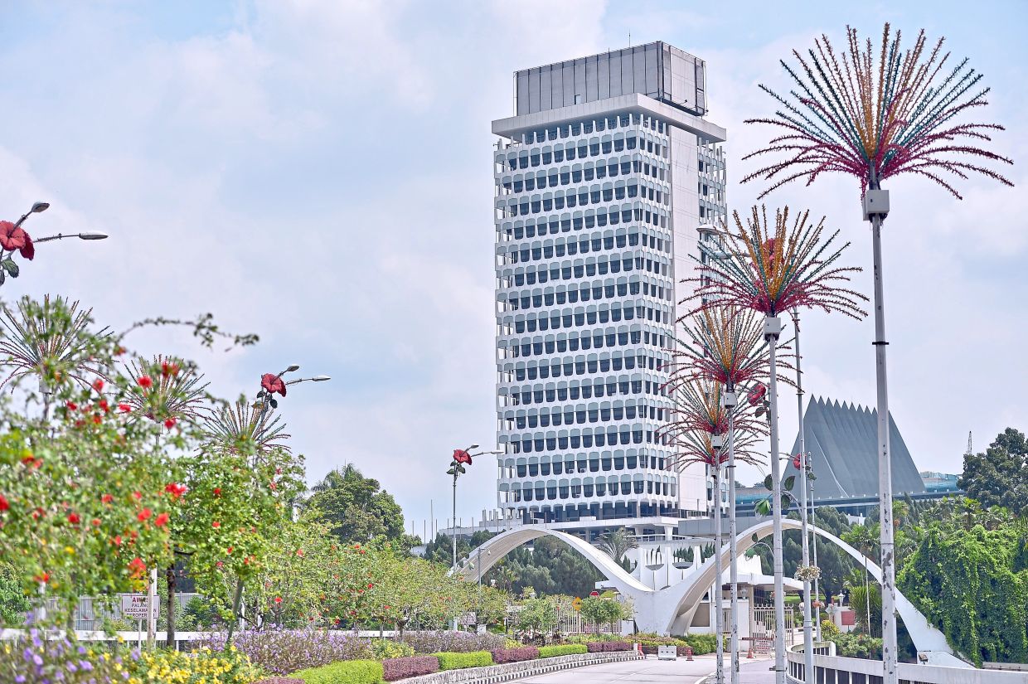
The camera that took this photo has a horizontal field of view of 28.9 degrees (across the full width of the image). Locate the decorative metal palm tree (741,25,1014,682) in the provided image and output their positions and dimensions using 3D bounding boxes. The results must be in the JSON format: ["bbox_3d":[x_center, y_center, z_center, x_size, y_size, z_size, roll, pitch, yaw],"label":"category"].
[{"bbox_3d":[5.671,0.526,30.855,4.250,11.000,4.250,-2,-9,10],"label":"decorative metal palm tree"}]

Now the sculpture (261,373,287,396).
[{"bbox_3d":[-7.995,1.422,66.540,0.850,0.780,0.700,4,-10,-30],"label":"sculpture"}]

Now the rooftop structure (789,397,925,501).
[{"bbox_3d":[57.949,19.300,340.638,14.000,18.000,31.000,-7,-10,35],"label":"rooftop structure"}]

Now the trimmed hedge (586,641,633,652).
[{"bbox_3d":[6.943,22.792,149.112,0.650,0.680,22.664,-2,-9,11],"label":"trimmed hedge"}]

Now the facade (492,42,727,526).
[{"bbox_3d":[15.430,-7.710,311.800,26.900,72.700,26.700,-7,-10,35],"label":"facade"}]

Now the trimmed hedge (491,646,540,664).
[{"bbox_3d":[-0.022,15.972,102.079,0.620,0.650,22.357,-1,-9,6],"label":"trimmed hedge"}]

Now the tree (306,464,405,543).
[{"bbox_3d":[-15.180,19.320,190.000,10.200,14.800,10.200,0,-9,-5],"label":"tree"}]

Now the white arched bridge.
[{"bbox_3d":[12.428,20.346,162.965,47.500,11.100,3.800,-5,-10,28],"label":"white arched bridge"}]

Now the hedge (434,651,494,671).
[{"bbox_3d":[-2.013,12.674,79.826,0.620,0.630,16.762,-1,-9,5],"label":"hedge"}]

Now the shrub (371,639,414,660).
[{"bbox_3d":[-4.013,10.327,66.000,1.200,1.100,2.800,-2,-9,7],"label":"shrub"}]

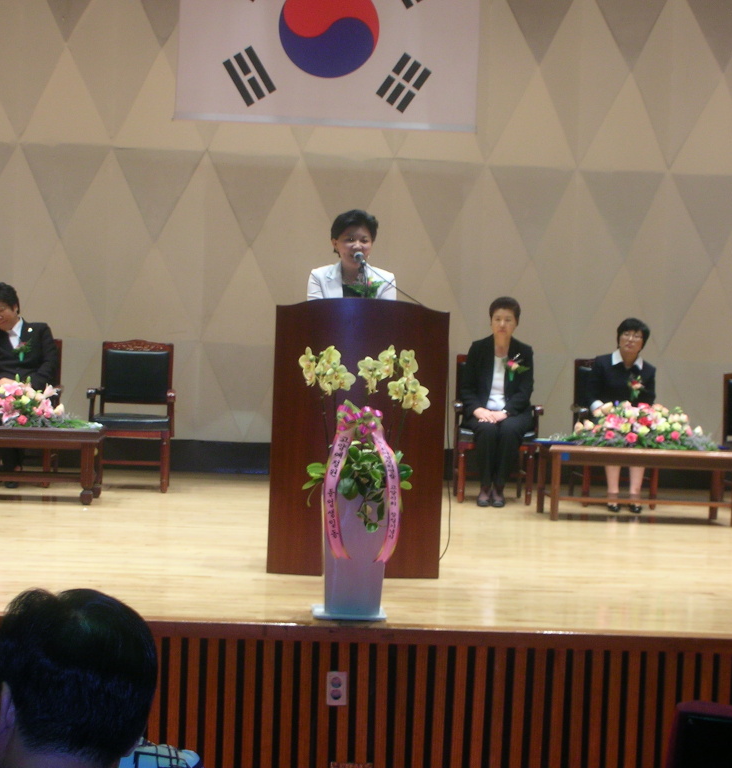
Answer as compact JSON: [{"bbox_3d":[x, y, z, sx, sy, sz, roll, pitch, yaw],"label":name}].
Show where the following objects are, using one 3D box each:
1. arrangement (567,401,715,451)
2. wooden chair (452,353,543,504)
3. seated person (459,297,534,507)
[{"bbox_3d":[1.641,0.249,10.870,0.880,0.280,0.440,2,1,-3],"label":"arrangement"},{"bbox_3d":[0.852,0.279,11.870,0.570,0.970,0.610,2,1,-3],"label":"wooden chair"},{"bbox_3d":[0.829,0.104,11.446,0.460,1.290,0.720,2,2,7],"label":"seated person"}]

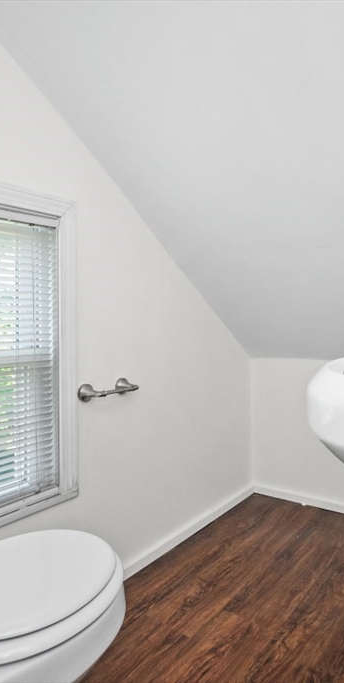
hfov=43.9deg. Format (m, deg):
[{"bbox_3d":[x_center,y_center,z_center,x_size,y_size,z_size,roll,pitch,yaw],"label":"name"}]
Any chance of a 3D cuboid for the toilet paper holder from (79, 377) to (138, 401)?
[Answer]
[{"bbox_3d":[-0.202,0.168,1.452,0.085,0.059,0.228,1,2,39],"label":"toilet paper holder"}]

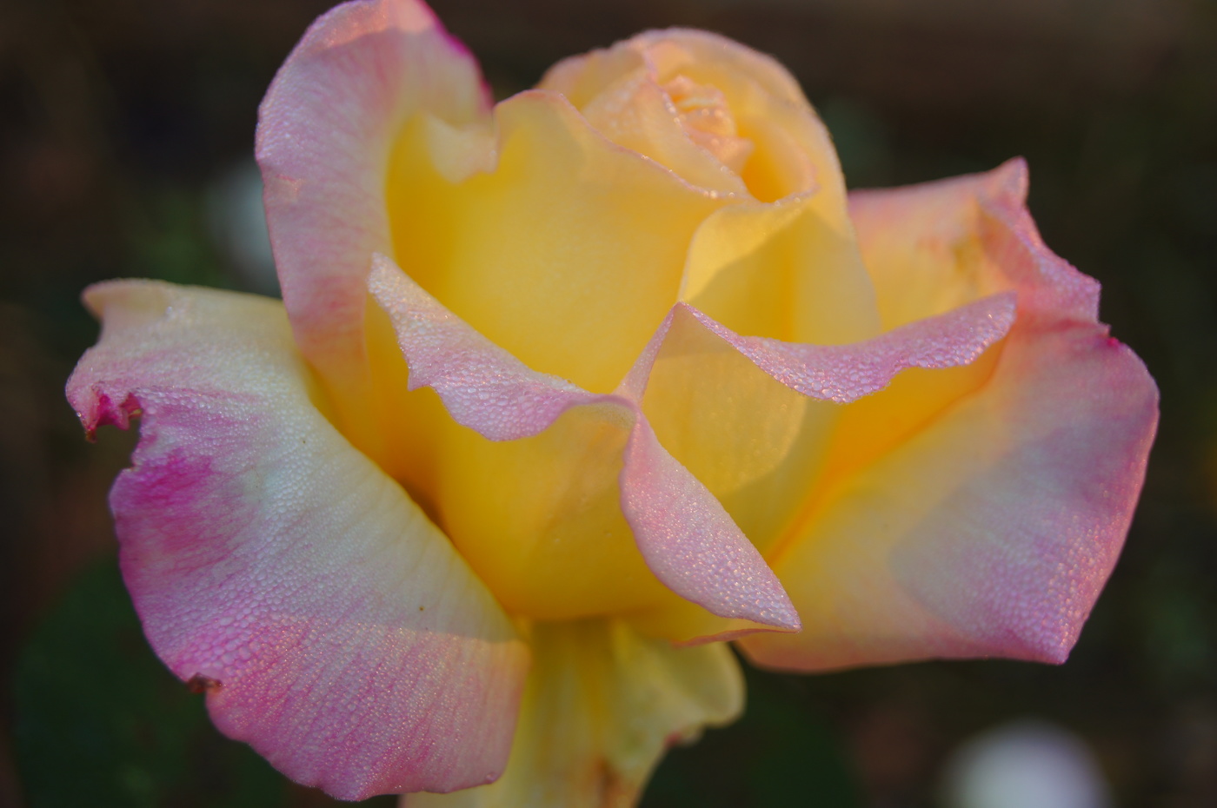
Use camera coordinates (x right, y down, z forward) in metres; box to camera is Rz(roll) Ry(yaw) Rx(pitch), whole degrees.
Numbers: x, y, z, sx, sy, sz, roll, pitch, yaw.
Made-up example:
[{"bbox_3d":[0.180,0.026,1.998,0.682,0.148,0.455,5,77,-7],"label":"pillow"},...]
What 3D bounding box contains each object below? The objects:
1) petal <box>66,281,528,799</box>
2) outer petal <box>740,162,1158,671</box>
[{"bbox_3d":[-0.033,0.013,0.293,0.044,0.048,0.026,8,16,29],"label":"petal"},{"bbox_3d":[0.037,0.000,0.304,0.040,0.050,0.026,-10,17,-34],"label":"outer petal"}]

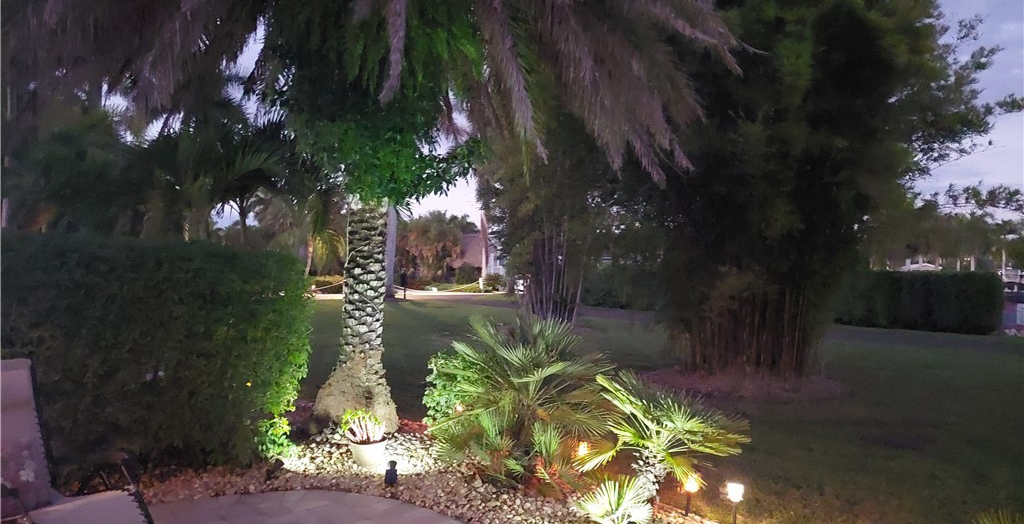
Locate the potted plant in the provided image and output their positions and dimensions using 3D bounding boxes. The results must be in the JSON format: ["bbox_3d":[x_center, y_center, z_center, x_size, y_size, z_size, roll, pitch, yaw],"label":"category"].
[{"bbox_3d":[-1.224,1.471,5.850,0.380,0.480,0.370,0,-1,0],"label":"potted plant"}]

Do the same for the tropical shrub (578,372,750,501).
[{"bbox_3d":[1.078,1.241,5.050,1.220,0.900,1.100,0,-1,0],"label":"tropical shrub"}]

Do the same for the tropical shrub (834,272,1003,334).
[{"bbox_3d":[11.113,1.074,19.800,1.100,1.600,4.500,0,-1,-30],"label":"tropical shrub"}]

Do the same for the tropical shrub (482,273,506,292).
[{"bbox_3d":[-1.109,1.299,45.000,1.550,1.300,1.400,0,-1,0],"label":"tropical shrub"}]

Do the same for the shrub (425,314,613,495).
[{"bbox_3d":[0.053,1.162,5.750,1.500,1.420,1.400,0,-1,0],"label":"shrub"}]

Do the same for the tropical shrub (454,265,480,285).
[{"bbox_3d":[-3.134,0.880,50.000,1.800,1.450,1.600,0,-1,0],"label":"tropical shrub"}]

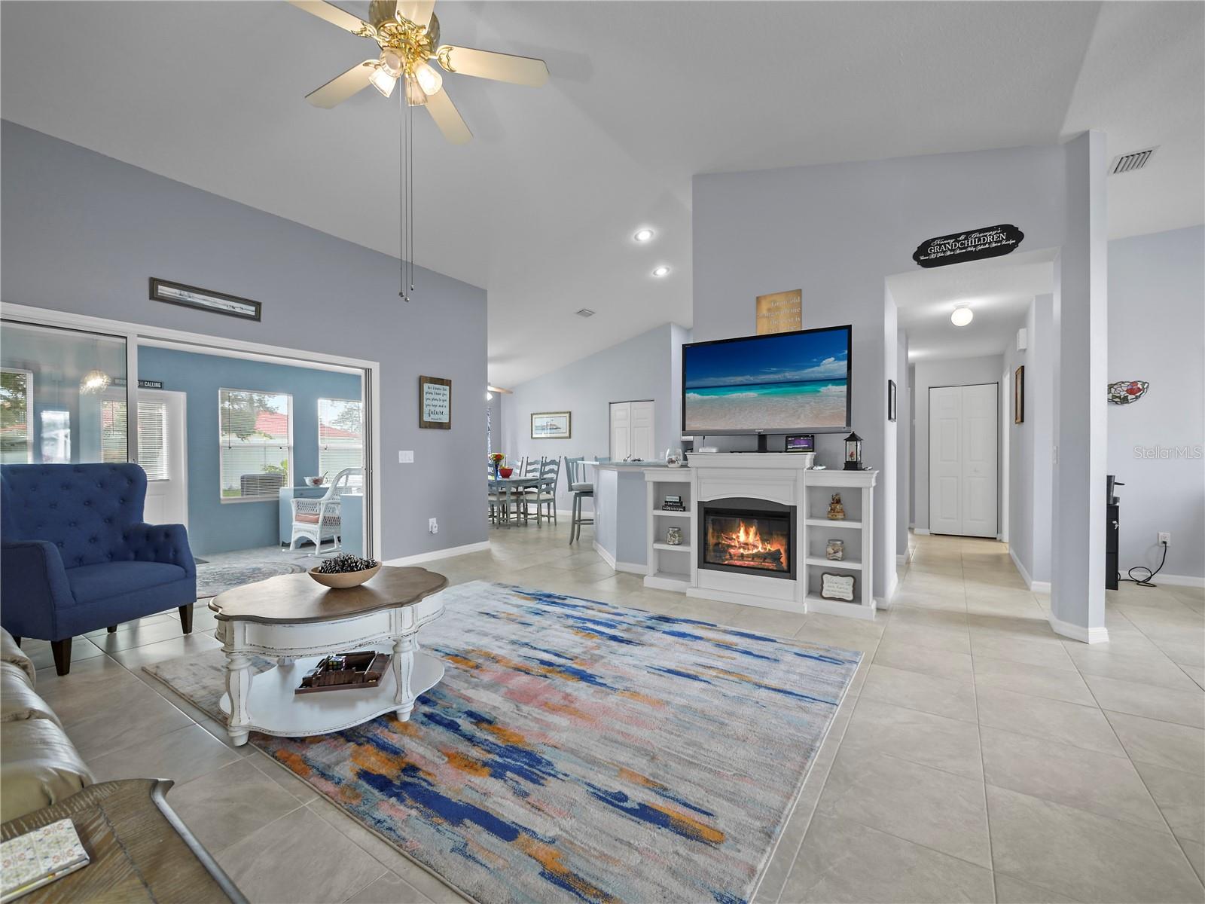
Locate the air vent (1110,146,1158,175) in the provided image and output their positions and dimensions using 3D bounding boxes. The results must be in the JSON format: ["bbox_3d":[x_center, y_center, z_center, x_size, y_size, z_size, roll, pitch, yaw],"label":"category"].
[{"bbox_3d":[3.551,-1.929,3.263,0.210,0.020,0.290,0,0,36],"label":"air vent"}]

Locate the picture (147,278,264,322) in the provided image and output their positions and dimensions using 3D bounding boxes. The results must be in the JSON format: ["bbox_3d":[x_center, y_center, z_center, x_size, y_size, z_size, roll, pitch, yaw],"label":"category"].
[{"bbox_3d":[-2.930,-1.130,3.642,0.030,0.164,0.670,0,0,36],"label":"picture"}]

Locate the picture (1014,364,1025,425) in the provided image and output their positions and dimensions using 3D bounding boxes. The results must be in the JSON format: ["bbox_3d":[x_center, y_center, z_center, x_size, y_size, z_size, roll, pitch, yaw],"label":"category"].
[{"bbox_3d":[4.050,-0.535,4.730,0.025,0.510,0.500,0,0,36],"label":"picture"}]

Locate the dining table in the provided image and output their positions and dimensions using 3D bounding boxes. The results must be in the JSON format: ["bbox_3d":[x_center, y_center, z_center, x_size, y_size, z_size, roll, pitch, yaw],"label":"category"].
[{"bbox_3d":[-1.735,0.804,8.211,1.500,0.740,0.980,0,0,36],"label":"dining table"}]

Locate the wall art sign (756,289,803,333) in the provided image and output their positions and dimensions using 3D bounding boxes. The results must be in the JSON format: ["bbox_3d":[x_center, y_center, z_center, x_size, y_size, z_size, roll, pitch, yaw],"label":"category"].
[{"bbox_3d":[1.452,-1.111,4.033,0.363,0.410,0.030,0,0,33],"label":"wall art sign"}]

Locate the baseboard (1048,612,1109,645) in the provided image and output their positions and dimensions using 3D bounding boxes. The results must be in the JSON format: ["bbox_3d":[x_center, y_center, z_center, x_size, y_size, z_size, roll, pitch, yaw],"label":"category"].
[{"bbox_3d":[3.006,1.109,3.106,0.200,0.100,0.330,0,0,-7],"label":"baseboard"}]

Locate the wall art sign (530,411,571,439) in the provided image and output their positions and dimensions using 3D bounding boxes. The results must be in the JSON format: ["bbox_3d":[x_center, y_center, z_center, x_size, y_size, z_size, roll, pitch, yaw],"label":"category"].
[{"bbox_3d":[-0.972,-0.496,9.230,0.960,0.510,0.030,0,0,34],"label":"wall art sign"}]

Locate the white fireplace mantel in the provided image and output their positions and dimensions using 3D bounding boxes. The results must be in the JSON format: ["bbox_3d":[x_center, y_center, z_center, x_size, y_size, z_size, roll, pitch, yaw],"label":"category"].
[{"bbox_3d":[1.155,0.582,3.809,1.753,1.155,0.400,0,0,31],"label":"white fireplace mantel"}]

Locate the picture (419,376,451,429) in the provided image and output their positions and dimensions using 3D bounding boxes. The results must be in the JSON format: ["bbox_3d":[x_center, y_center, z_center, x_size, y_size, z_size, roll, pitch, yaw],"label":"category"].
[{"bbox_3d":[-1.812,-0.525,5.278,0.025,0.550,0.400,0,0,36],"label":"picture"}]

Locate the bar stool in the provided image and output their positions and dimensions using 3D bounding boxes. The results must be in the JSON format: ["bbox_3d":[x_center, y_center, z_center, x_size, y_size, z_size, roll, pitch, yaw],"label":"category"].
[{"bbox_3d":[-0.160,0.610,6.280,0.500,1.100,0.450,0,0,32],"label":"bar stool"}]

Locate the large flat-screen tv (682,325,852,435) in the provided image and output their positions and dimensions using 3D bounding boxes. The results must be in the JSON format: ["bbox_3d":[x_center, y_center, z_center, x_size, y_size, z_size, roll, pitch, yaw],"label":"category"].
[{"bbox_3d":[1.224,-0.512,3.771,1.257,0.760,0.070,0,0,30],"label":"large flat-screen tv"}]

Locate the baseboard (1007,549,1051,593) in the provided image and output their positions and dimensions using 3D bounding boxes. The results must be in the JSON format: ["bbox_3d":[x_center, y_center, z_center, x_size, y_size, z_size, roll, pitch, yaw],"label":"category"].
[{"bbox_3d":[4.161,1.118,4.757,0.150,0.084,1.805,0,0,36],"label":"baseboard"}]

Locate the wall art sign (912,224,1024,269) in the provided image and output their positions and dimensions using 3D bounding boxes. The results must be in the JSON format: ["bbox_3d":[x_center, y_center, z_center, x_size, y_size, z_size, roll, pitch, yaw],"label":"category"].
[{"bbox_3d":[2.496,-1.413,3.348,0.616,0.196,0.020,0,0,33],"label":"wall art sign"}]

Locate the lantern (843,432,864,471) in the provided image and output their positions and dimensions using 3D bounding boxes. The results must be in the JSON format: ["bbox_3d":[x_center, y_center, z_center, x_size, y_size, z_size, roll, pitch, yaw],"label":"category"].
[{"bbox_3d":[1.804,-0.003,3.500,0.095,0.275,0.115,0,0,-41],"label":"lantern"}]

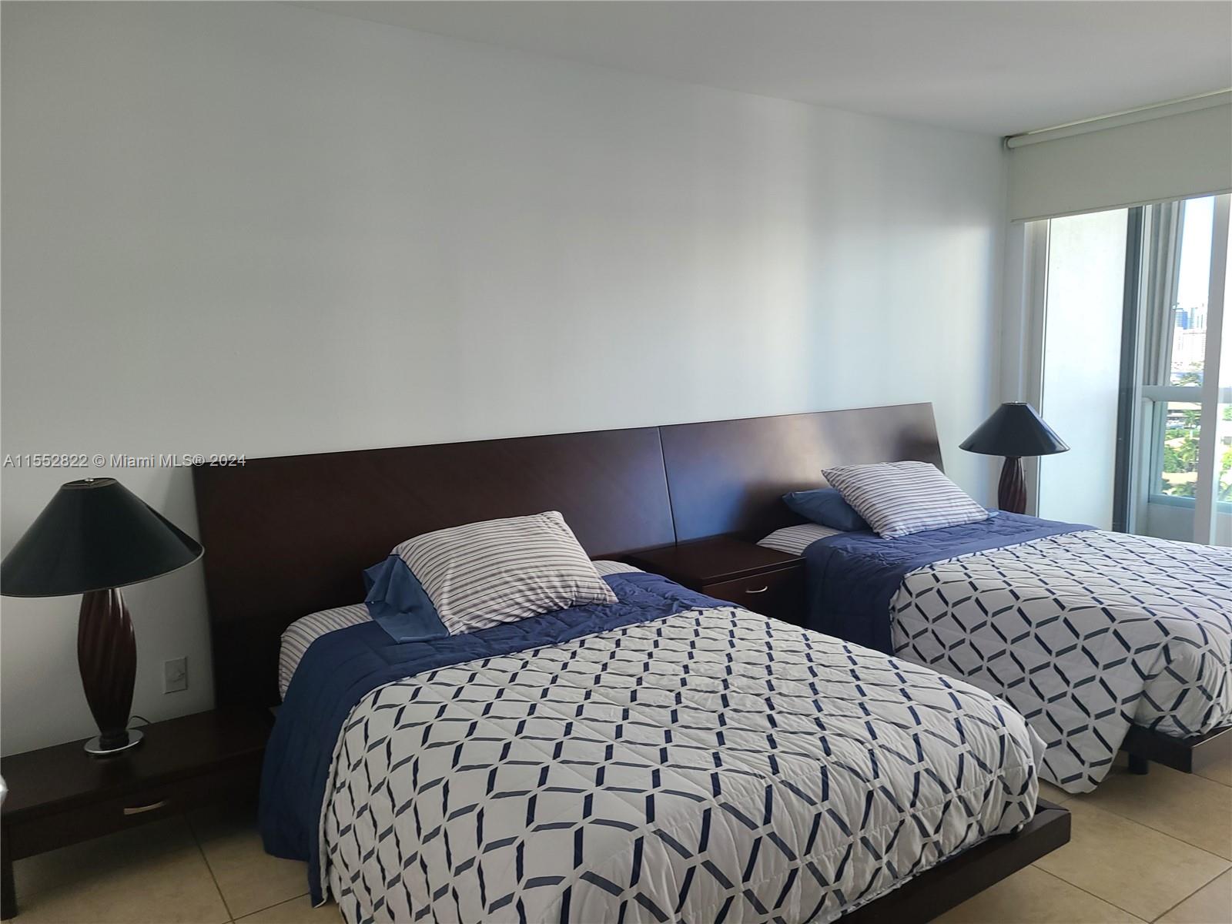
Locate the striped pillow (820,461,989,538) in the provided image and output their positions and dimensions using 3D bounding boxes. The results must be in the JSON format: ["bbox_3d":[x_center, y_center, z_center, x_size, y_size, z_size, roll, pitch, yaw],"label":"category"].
[{"bbox_3d":[1.328,0.145,4.190,0.650,0.160,0.450,-6,41,-30],"label":"striped pillow"}]

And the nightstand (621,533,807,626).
[{"bbox_3d":[0.416,0.681,3.863,0.544,0.588,0.512,-6,9,-33],"label":"nightstand"}]

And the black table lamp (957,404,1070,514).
[{"bbox_3d":[2.163,0.082,5.056,0.535,0.815,0.535,-6,9,-33],"label":"black table lamp"}]

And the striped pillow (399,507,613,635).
[{"bbox_3d":[-0.357,0.356,3.035,0.630,0.160,0.460,-9,40,-32],"label":"striped pillow"}]

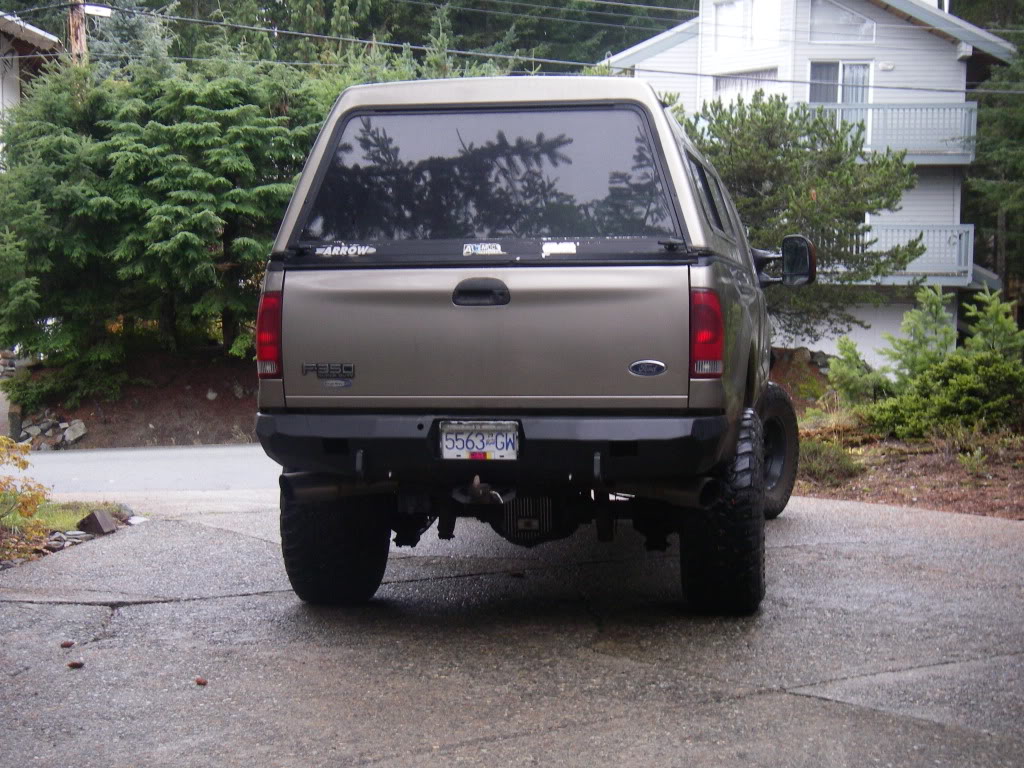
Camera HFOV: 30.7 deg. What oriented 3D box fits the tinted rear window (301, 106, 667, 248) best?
[{"bbox_3d":[-0.104,-0.843,7.576,1.560,0.550,0.060,0,-11,9],"label":"tinted rear window"}]

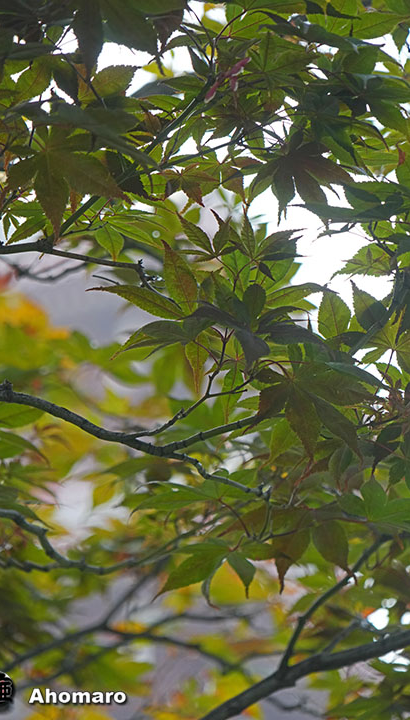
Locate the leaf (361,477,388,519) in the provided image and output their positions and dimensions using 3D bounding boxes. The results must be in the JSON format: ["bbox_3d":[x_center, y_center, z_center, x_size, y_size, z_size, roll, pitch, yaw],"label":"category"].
[{"bbox_3d":[0.100,0.080,2.820,0.015,0.026,0.012,0,-8,0],"label":"leaf"}]

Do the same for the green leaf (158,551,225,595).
[{"bbox_3d":[-0.009,0.125,2.800,0.042,0.028,0.014,0,-8,0],"label":"green leaf"}]

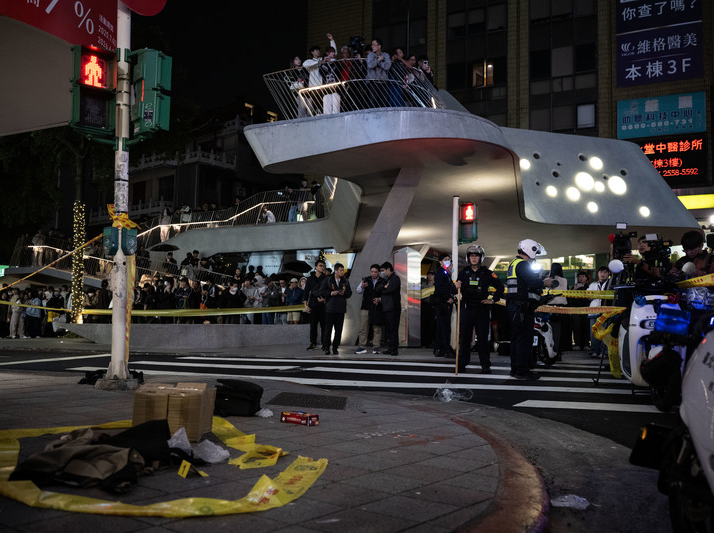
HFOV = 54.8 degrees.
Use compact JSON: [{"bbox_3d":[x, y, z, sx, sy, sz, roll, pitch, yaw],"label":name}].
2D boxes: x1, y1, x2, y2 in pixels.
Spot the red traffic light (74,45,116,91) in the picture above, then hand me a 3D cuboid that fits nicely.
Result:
[{"bbox_3d":[-2.325,-1.763,6.100,0.320,0.350,0.210,2,-3,-37],"label":"red traffic light"}]

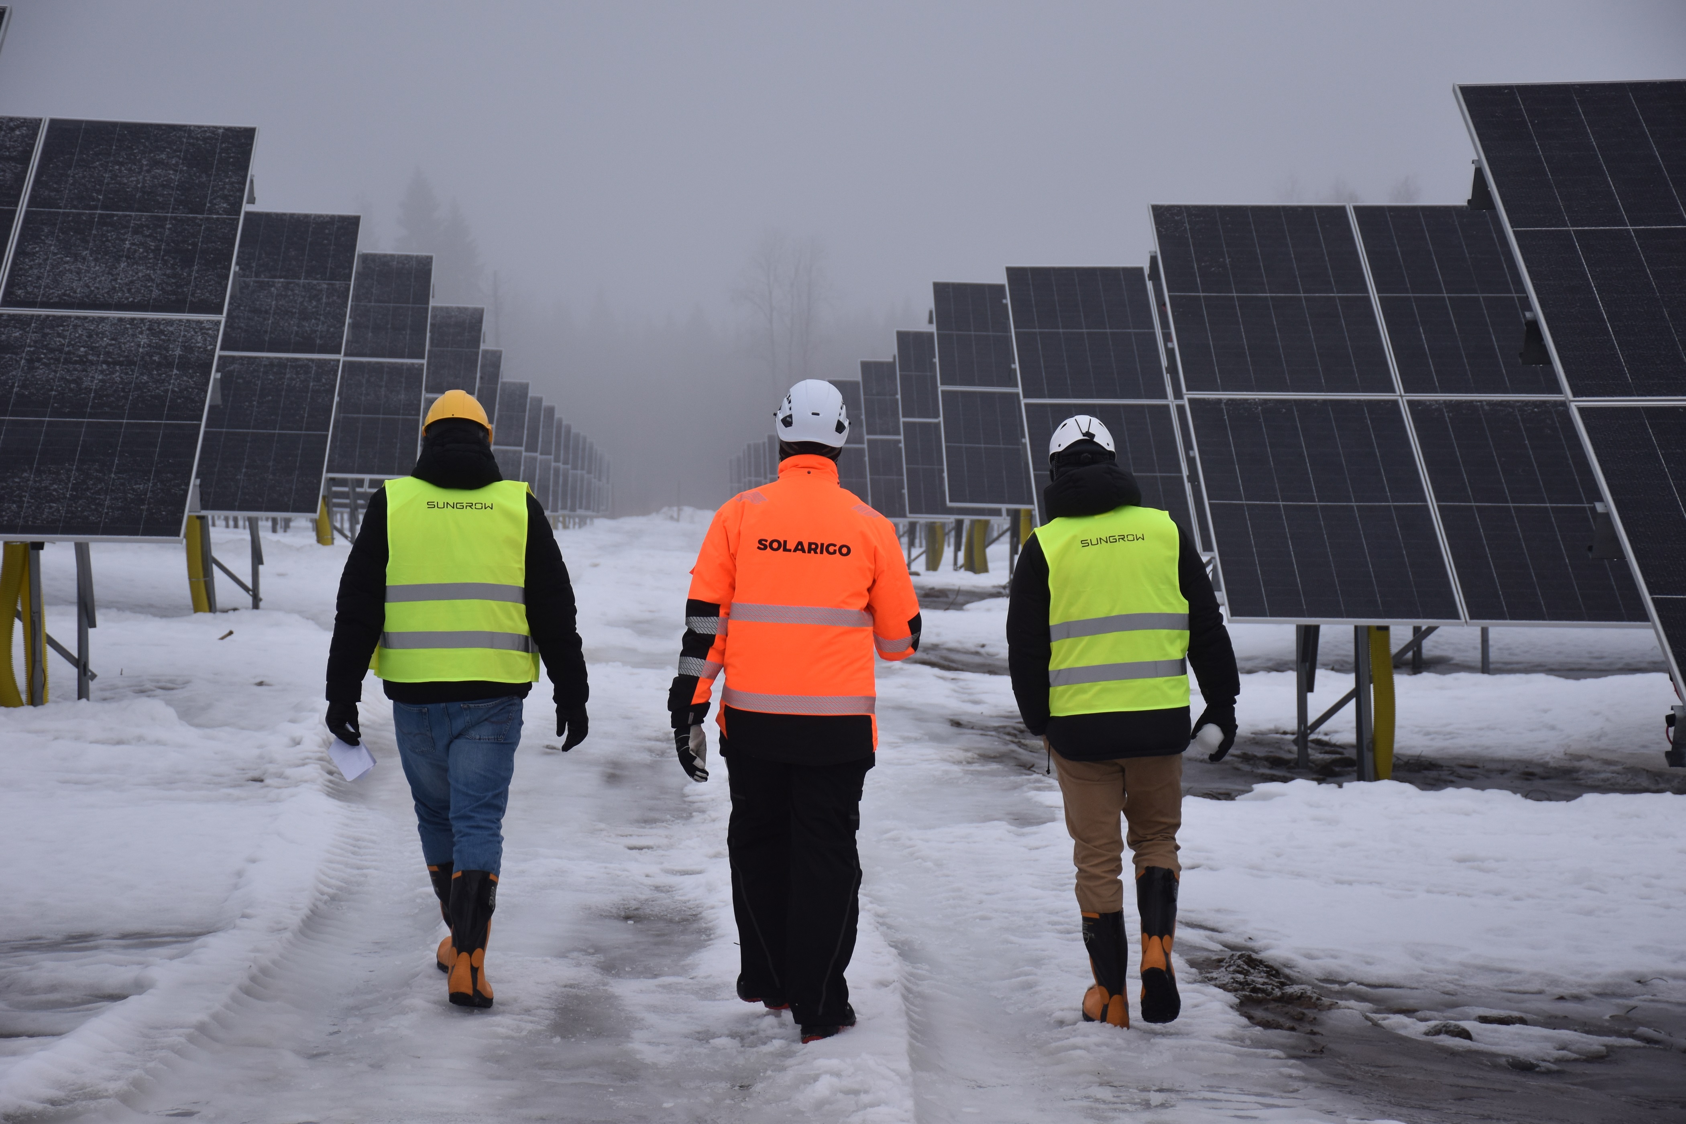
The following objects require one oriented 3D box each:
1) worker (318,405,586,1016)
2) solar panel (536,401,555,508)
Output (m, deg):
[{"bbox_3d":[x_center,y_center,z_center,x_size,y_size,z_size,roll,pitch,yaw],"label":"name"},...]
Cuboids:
[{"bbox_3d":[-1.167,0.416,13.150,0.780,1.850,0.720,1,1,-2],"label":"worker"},{"bbox_3d":[-6.620,-2.190,90.870,1.150,0.060,4.580,1,31,-2],"label":"solar panel"}]

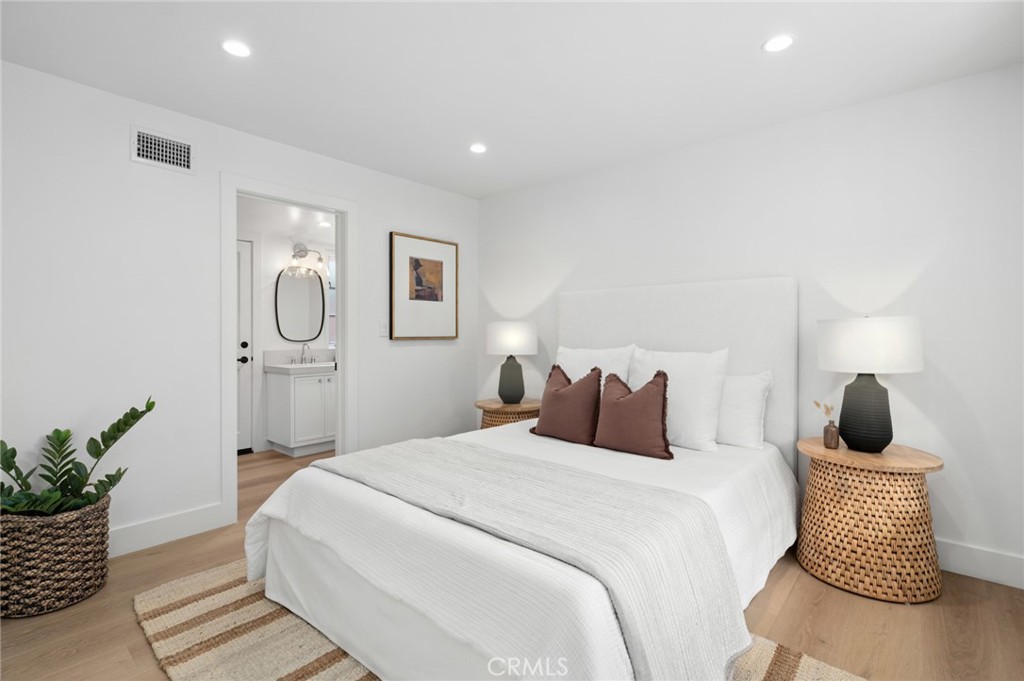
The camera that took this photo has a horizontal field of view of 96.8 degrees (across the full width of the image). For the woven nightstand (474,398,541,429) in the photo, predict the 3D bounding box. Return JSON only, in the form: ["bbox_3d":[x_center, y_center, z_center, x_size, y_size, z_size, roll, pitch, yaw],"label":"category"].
[{"bbox_3d":[-0.015,0.806,3.691,0.565,0.605,0.565,1,2,41],"label":"woven nightstand"}]

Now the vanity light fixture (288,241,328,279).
[{"bbox_3d":[-2.090,-0.821,4.614,0.250,0.365,0.450,1,2,41],"label":"vanity light fixture"}]

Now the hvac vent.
[{"bbox_3d":[-1.927,-1.055,2.521,0.024,0.198,0.293,1,2,41],"label":"hvac vent"}]

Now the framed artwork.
[{"bbox_3d":[-0.737,-0.438,3.903,0.043,0.860,0.705,1,2,41],"label":"framed artwork"}]

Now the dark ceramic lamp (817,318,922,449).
[{"bbox_3d":[1.760,0.216,2.257,0.410,0.660,0.410,1,2,41],"label":"dark ceramic lamp"}]

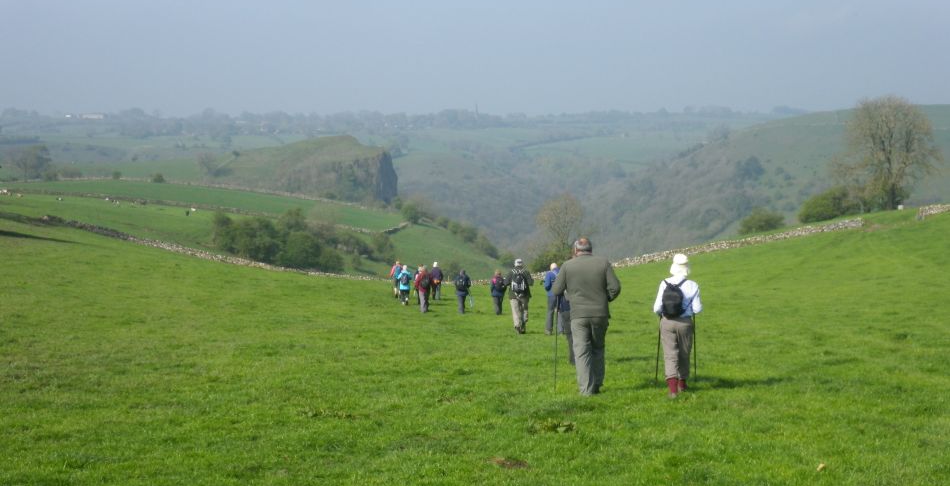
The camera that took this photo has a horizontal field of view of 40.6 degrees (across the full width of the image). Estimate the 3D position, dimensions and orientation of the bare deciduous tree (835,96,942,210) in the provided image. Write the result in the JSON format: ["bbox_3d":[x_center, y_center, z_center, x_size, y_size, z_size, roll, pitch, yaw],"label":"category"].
[{"bbox_3d":[50.018,-10.830,155.000,12.790,13.820,12.000,0,6,0],"label":"bare deciduous tree"}]

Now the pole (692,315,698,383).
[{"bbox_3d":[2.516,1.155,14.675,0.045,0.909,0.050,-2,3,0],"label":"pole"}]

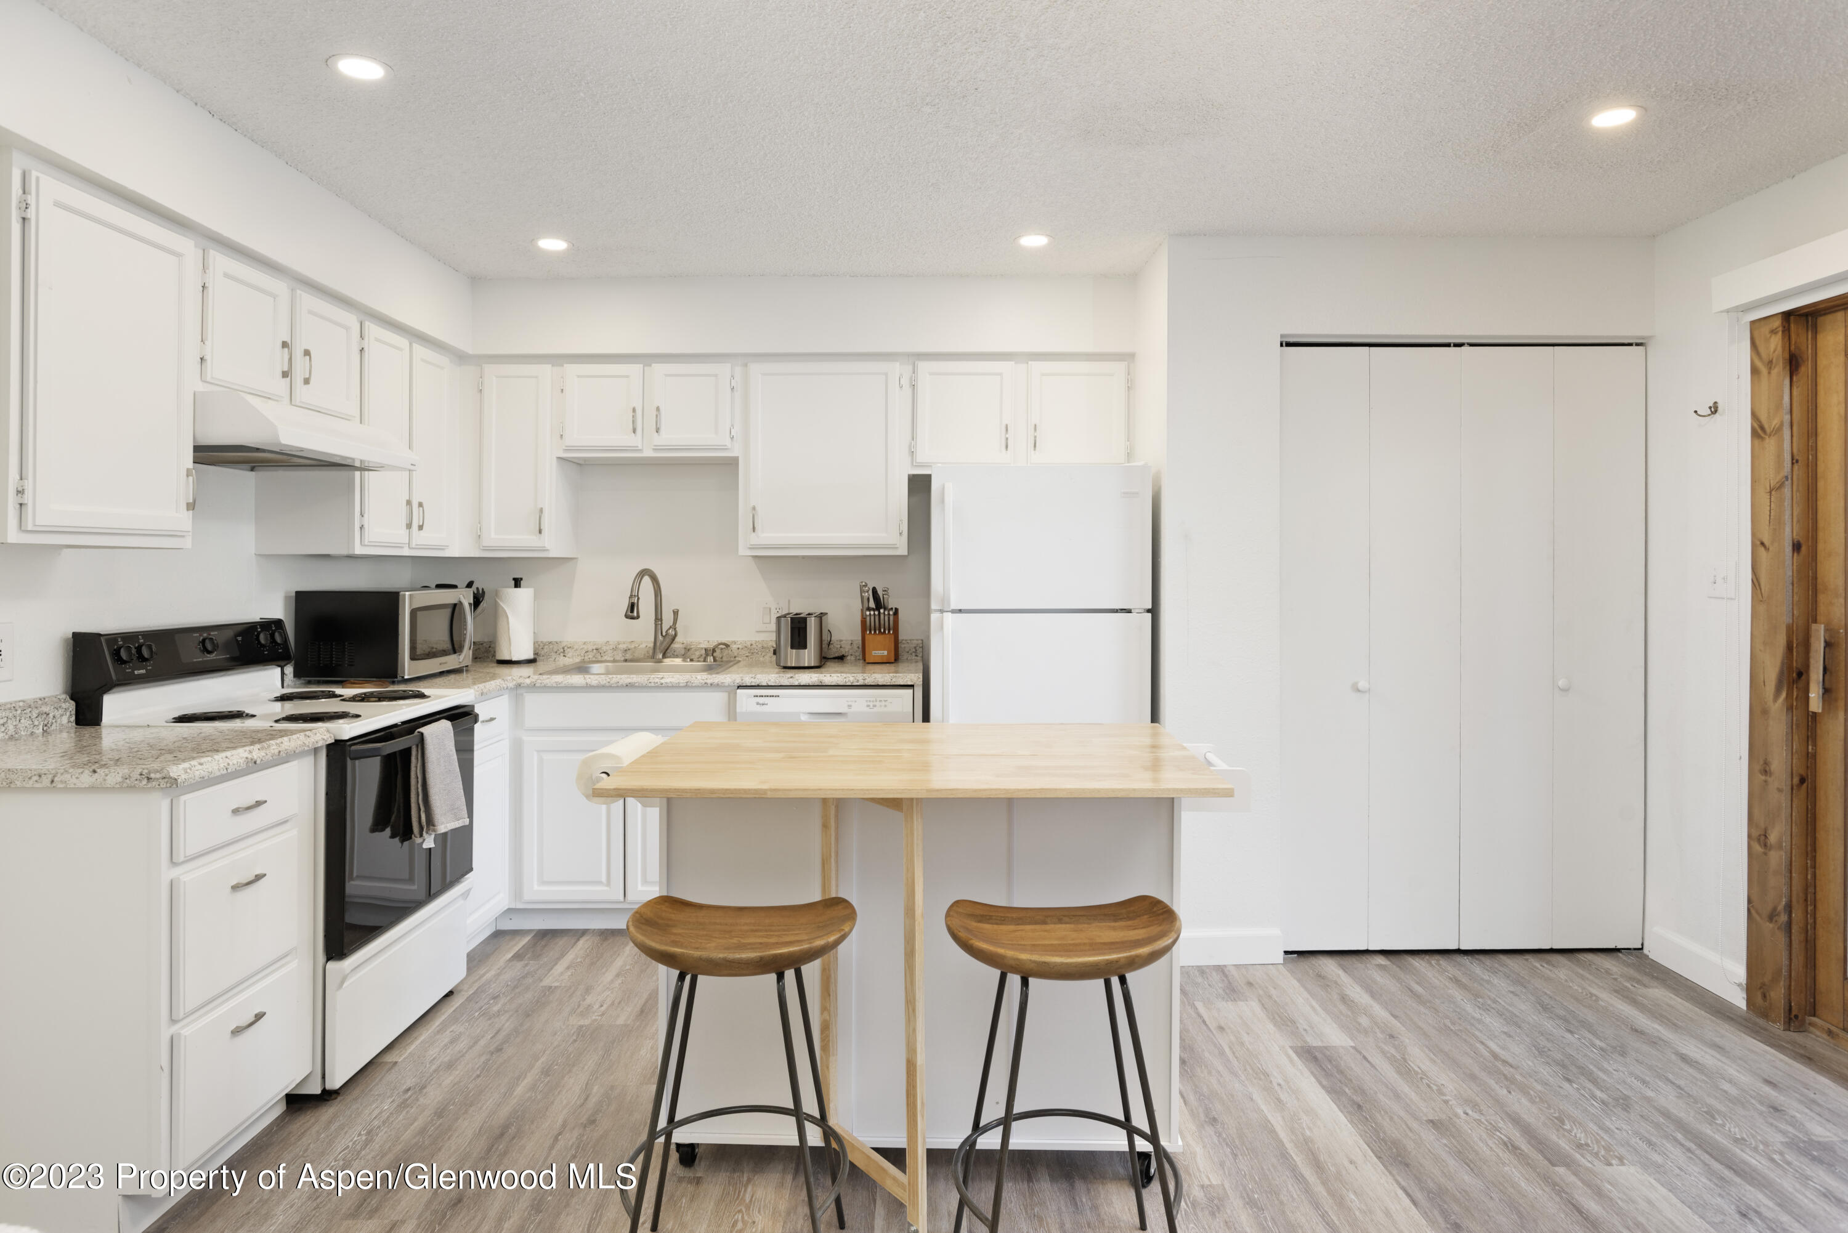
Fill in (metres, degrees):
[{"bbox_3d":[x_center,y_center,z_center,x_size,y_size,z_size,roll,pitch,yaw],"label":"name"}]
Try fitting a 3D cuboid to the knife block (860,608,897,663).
[{"bbox_3d":[-0.170,0.075,4.370,0.135,0.215,0.145,0,1,0],"label":"knife block"}]

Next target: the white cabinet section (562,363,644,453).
[{"bbox_3d":[-1.192,-0.782,4.345,0.311,0.340,0.310,0,2,0],"label":"white cabinet section"}]

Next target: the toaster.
[{"bbox_3d":[-0.460,0.090,4.210,0.175,0.190,0.265,0,1,0],"label":"toaster"}]

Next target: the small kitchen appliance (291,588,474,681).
[{"bbox_3d":[-1.825,0.059,3.865,0.385,0.295,0.490,0,1,0],"label":"small kitchen appliance"}]

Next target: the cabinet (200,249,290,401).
[{"bbox_3d":[-1.850,-0.723,2.825,0.335,0.345,0.385,0,1,0],"label":"cabinet"}]

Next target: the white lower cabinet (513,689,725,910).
[{"bbox_3d":[-1.054,0.623,4.190,0.750,0.770,0.580,0,1,0],"label":"white lower cabinet"}]

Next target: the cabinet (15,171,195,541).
[{"bbox_3d":[-1.919,-0.536,2.470,0.305,0.735,0.540,0,1,0],"label":"cabinet"}]

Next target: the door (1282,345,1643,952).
[{"bbox_3d":[1.790,0.106,3.775,1.200,2.015,0.040,0,1,0],"label":"door"}]

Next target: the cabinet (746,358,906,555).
[{"bbox_3d":[-0.375,-0.601,4.360,0.615,0.735,0.325,0,1,0],"label":"cabinet"}]

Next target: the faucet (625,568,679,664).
[{"bbox_3d":[-1.032,-0.003,4.300,0.130,0.365,0.260,0,1,11],"label":"faucet"}]

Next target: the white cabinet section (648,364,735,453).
[{"bbox_3d":[-0.864,-0.784,4.345,0.319,0.340,0.310,0,2,0],"label":"white cabinet section"}]

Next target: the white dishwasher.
[{"bbox_3d":[-0.339,0.671,4.190,0.605,0.860,0.600,0,1,0],"label":"white dishwasher"}]

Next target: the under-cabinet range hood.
[{"bbox_3d":[-1.770,-0.486,3.020,0.500,0.140,0.760,0,1,0],"label":"under-cabinet range hood"}]

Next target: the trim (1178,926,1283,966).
[{"bbox_3d":[0.993,1.077,3.690,0.360,0.124,0.017,0,1,1],"label":"trim"}]

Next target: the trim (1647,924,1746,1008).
[{"bbox_3d":[2.412,1.081,3.520,0.018,0.115,0.460,0,1,0],"label":"trim"}]

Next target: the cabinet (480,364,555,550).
[{"bbox_3d":[-1.500,-0.601,4.350,0.290,0.720,0.325,0,1,0],"label":"cabinet"}]

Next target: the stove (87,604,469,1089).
[{"bbox_3d":[-1.738,0.596,3.170,0.690,1.140,0.765,0,1,0],"label":"stove"}]

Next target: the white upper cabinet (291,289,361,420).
[{"bbox_3d":[-1.924,-0.760,3.345,0.305,0.345,0.375,0,1,0],"label":"white upper cabinet"}]

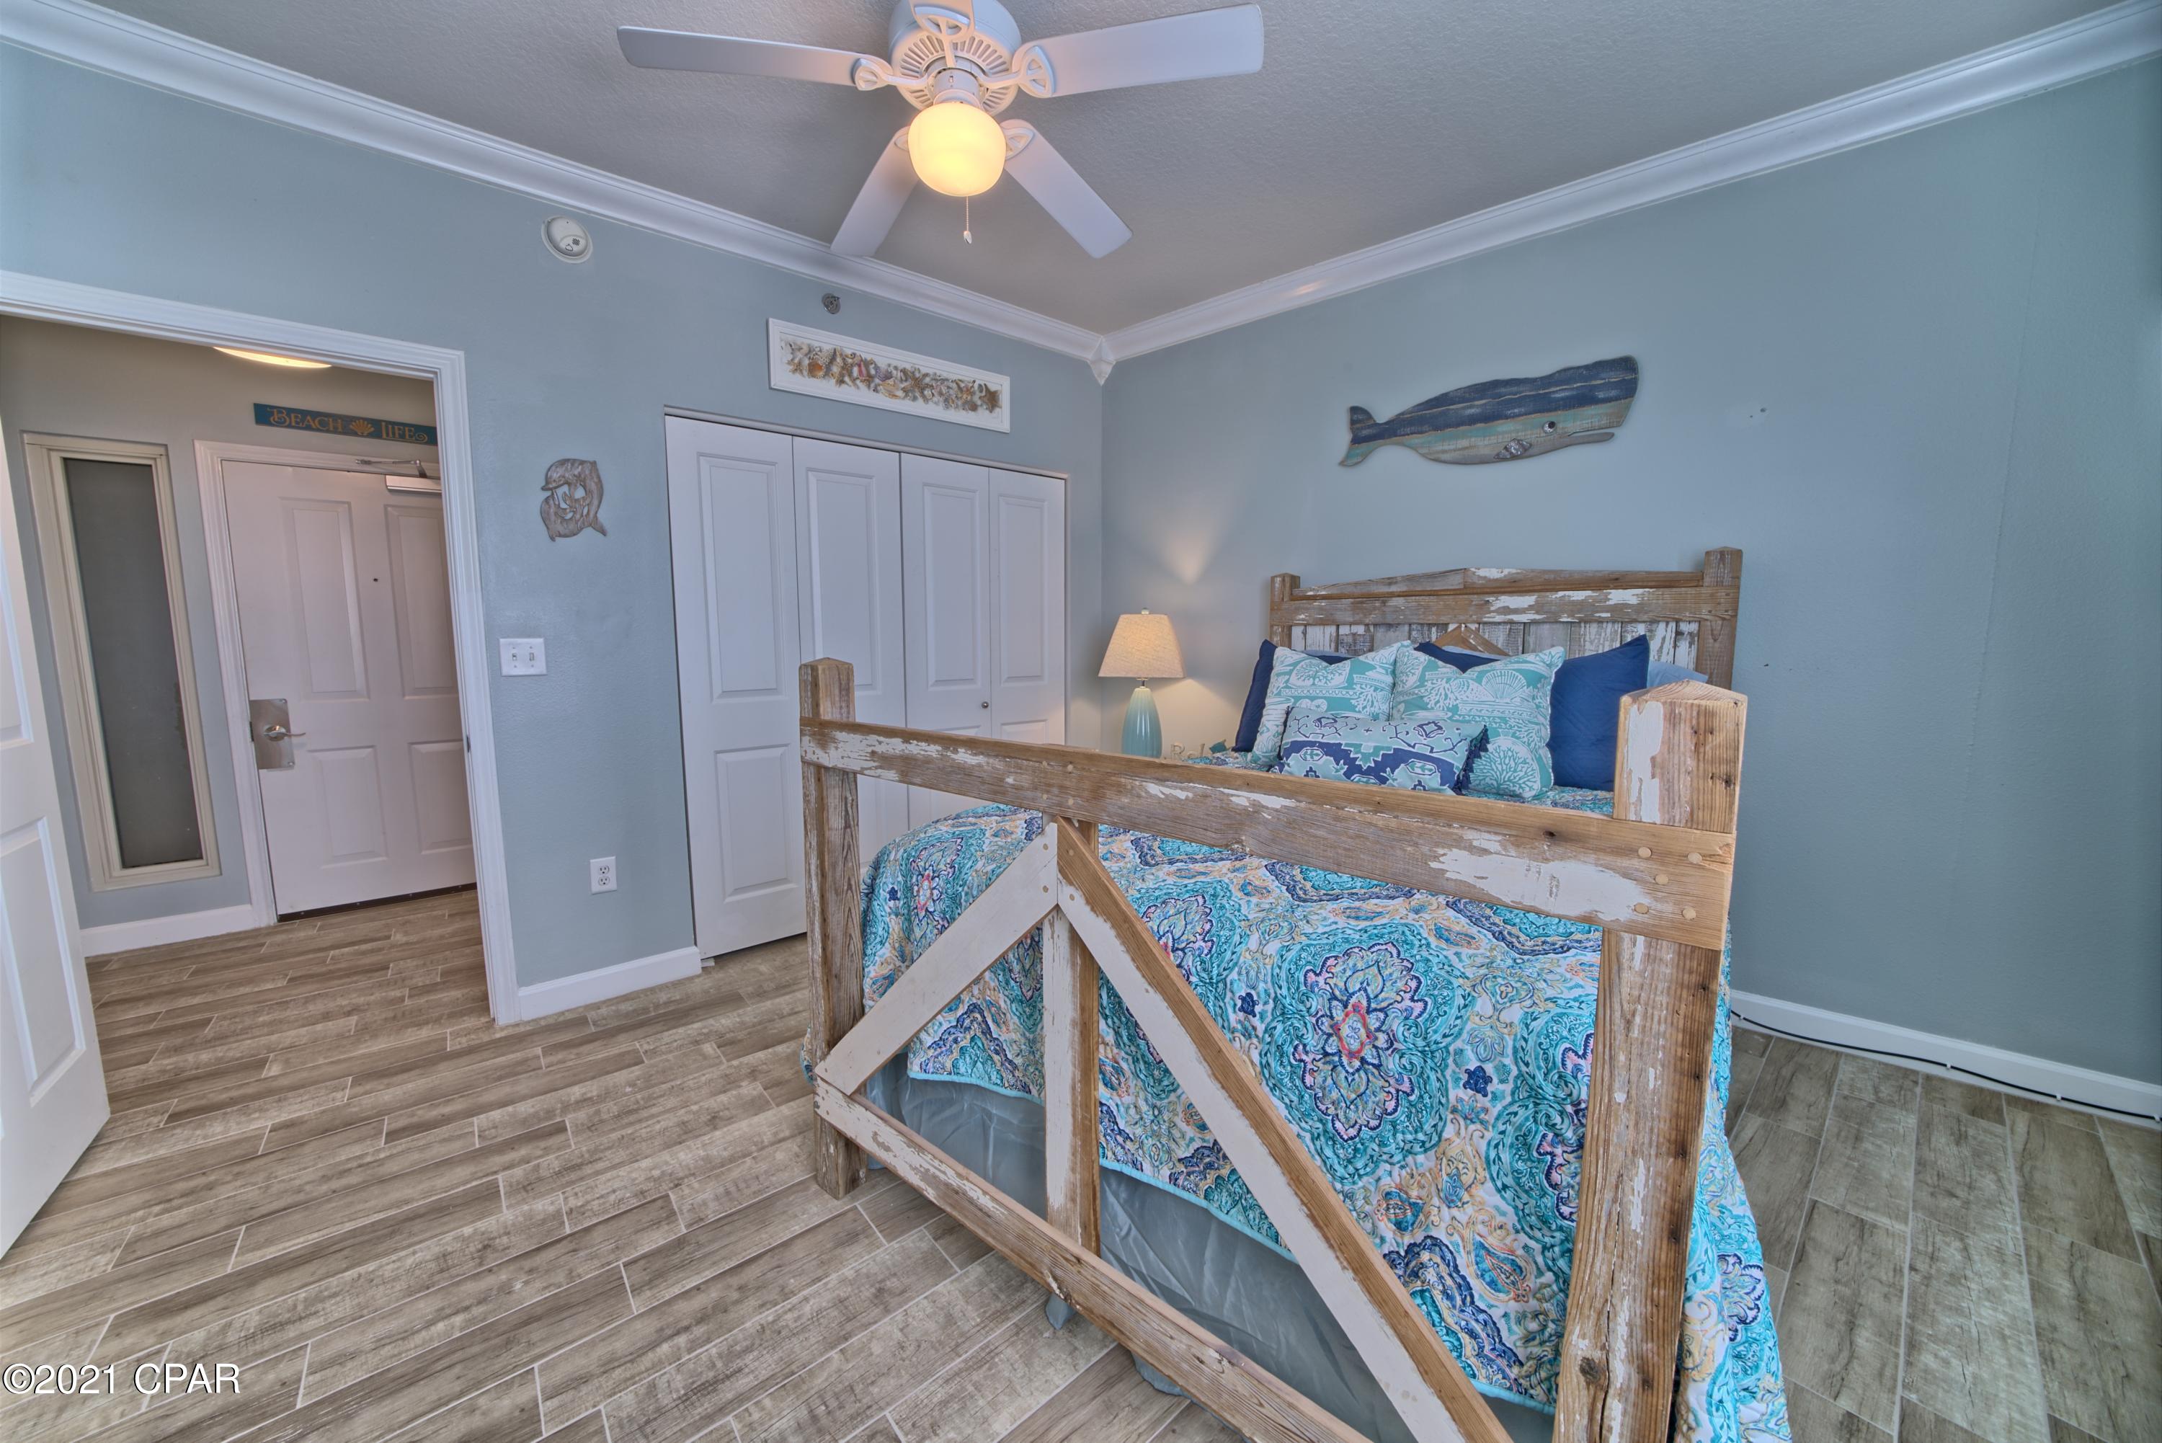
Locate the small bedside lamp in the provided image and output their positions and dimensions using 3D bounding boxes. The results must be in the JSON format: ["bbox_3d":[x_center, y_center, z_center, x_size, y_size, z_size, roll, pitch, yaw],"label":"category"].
[{"bbox_3d":[0.285,-0.138,3.293,0.395,0.730,0.395,0,6,0],"label":"small bedside lamp"}]

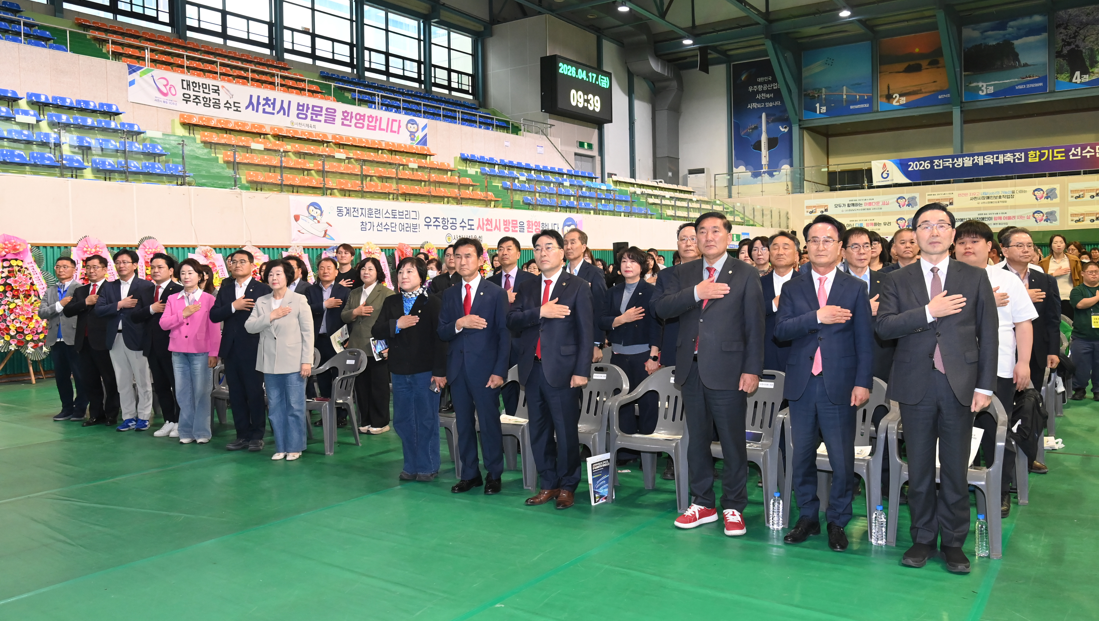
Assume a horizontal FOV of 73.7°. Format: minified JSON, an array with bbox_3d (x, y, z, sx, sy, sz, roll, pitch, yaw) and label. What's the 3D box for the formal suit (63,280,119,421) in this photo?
[{"bbox_3d":[-4.763,0.400,7.616,0.470,1.430,0.300,0,3,22],"label":"formal suit"}]

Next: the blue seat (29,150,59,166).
[{"bbox_3d":[-8.950,-2.698,13.000,0.400,0.270,0.420,1,3,40],"label":"blue seat"}]

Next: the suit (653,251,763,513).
[{"bbox_3d":[0.916,0.395,4.190,0.570,1.440,0.350,0,3,24],"label":"suit"}]

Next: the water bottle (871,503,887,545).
[{"bbox_3d":[1.740,1.129,3.873,0.067,0.209,0.067,0,3,30],"label":"water bottle"}]

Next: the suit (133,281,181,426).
[{"bbox_3d":[-3.740,0.391,6.989,0.460,1.370,0.300,0,3,22],"label":"suit"}]

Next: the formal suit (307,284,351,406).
[{"bbox_3d":[-2.113,0.374,7.000,0.530,1.330,0.340,0,4,18],"label":"formal suit"}]

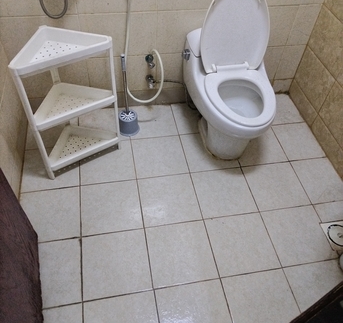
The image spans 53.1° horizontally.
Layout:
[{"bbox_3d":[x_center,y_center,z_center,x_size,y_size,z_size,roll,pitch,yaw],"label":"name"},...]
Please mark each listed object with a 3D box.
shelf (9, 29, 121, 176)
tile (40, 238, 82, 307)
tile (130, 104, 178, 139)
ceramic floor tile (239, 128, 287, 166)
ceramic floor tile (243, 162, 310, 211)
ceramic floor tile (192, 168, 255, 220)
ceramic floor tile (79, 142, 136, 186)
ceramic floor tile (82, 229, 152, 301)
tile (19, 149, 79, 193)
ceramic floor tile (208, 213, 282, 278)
[{"bbox_3d":[-0.519,-0.295,1.716,0.435,0.700,0.230,-26,56,-24],"label":"shelf"},{"bbox_3d":[-0.543,0.491,1.506,0.294,0.010,0.297,-6,50,-9],"label":"tile"},{"bbox_3d":[-0.128,-0.253,2.174,0.297,0.010,0.282,-6,50,-9],"label":"tile"},{"bbox_3d":[0.519,-0.091,2.088,0.297,0.010,0.297,-6,50,-9],"label":"ceramic floor tile"},{"bbox_3d":[0.574,0.135,1.883,0.300,0.010,0.300,-6,50,-9],"label":"ceramic floor tile"},{"bbox_3d":[0.277,0.165,1.846,0.297,0.010,0.302,-6,50,-9],"label":"ceramic floor tile"},{"bbox_3d":[-0.364,0.004,1.939,0.297,0.010,0.297,-6,50,-9],"label":"ceramic floor tile"},{"bbox_3d":[-0.250,0.460,1.552,0.300,0.010,0.300,-6,50,-9],"label":"ceramic floor tile"},{"bbox_3d":[-0.655,0.038,1.883,0.300,0.010,0.300,-6,50,-9],"label":"tile"},{"bbox_3d":[0.337,0.395,1.646,0.300,0.010,0.300,-6,50,-9],"label":"ceramic floor tile"}]

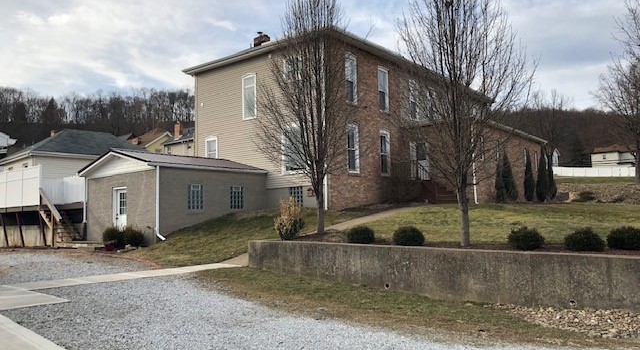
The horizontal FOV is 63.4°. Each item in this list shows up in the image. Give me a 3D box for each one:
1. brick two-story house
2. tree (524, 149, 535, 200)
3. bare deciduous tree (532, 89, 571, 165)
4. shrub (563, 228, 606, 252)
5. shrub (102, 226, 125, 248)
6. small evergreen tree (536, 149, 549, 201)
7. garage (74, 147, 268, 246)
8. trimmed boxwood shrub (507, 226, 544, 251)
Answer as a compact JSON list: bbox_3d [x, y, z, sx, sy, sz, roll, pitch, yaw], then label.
[{"bbox_3d":[4.553,-1.821,32.065,13.396,8.569,20.882,-5,-6,38],"label":"brick two-story house"},{"bbox_3d":[12.326,0.000,30.423,0.617,3.115,0.617,-1,-5,0],"label":"tree"},{"bbox_3d":[24.701,-4.143,55.000,4.037,9.880,4.037,-1,-5,0],"label":"bare deciduous tree"},{"bbox_3d":[3.627,0.885,7.100,0.549,0.329,0.560,-1,-5,0],"label":"shrub"},{"bbox_3d":[-8.337,2.473,20.900,0.888,0.868,0.880,-1,-5,0],"label":"shrub"},{"bbox_3d":[14.061,-0.032,32.643,0.757,3.405,0.757,-1,-5,0],"label":"small evergreen tree"},{"bbox_3d":[-6.530,1.020,23.550,5.450,3.900,6.300,-6,-6,38],"label":"garage"},{"bbox_3d":[3.156,0.983,7.950,0.584,0.384,0.580,-1,-5,0],"label":"trimmed boxwood shrub"}]

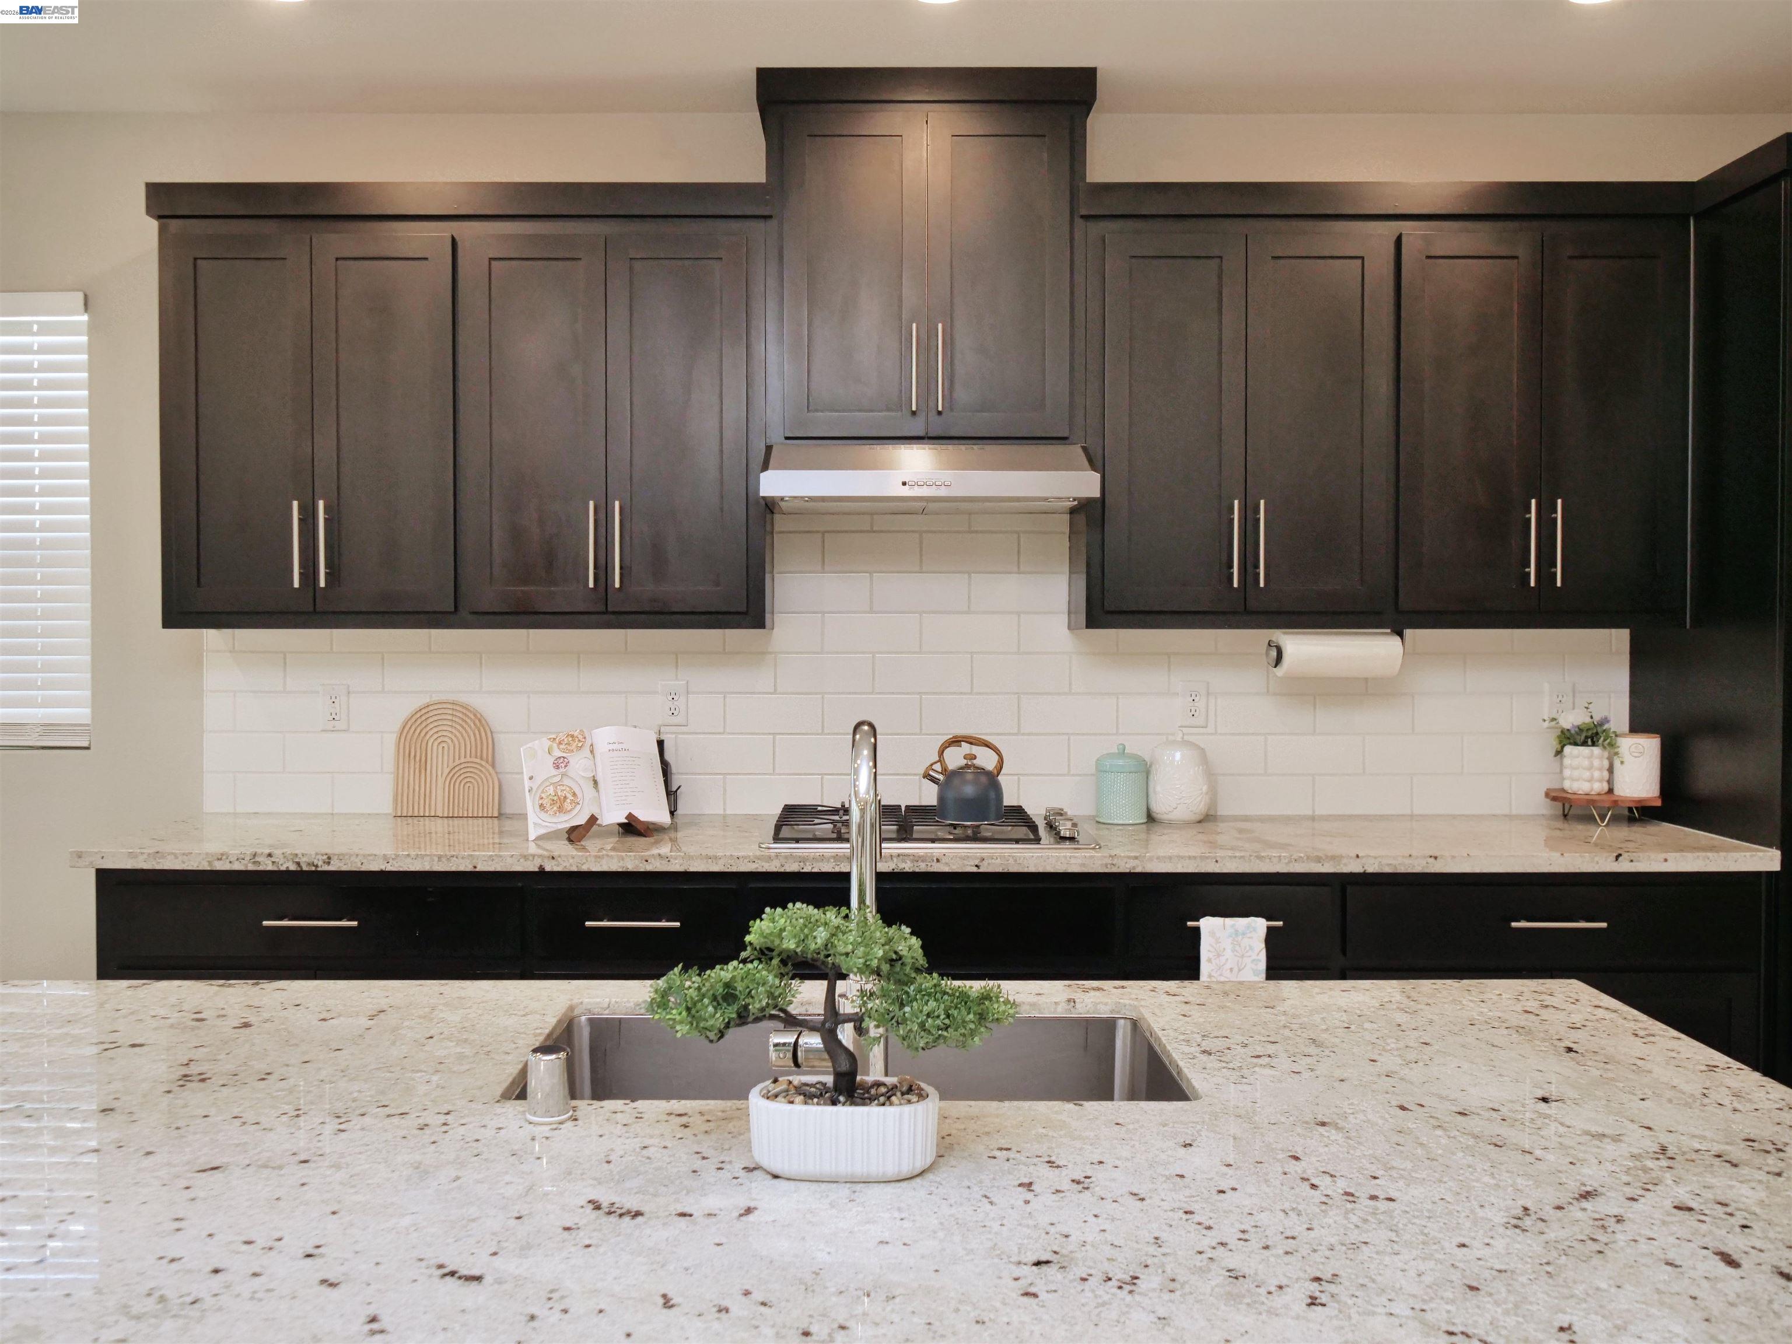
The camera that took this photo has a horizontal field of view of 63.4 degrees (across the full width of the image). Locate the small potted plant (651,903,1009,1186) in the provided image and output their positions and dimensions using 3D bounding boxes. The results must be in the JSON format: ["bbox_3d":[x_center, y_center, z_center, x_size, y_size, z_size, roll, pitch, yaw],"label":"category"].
[{"bbox_3d":[-0.058,0.325,1.309,0.330,0.232,0.170,0,2,-1],"label":"small potted plant"}]

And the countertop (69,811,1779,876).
[{"bbox_3d":[0.071,0.399,3.439,3.661,0.038,0.650,0,2,-1],"label":"countertop"}]

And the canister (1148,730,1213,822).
[{"bbox_3d":[0.715,0.260,3.646,0.156,0.228,0.156,0,2,11],"label":"canister"}]

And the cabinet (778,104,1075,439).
[{"bbox_3d":[0.072,-0.937,3.548,0.716,0.786,0.325,0,2,0],"label":"cabinet"}]

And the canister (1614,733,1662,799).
[{"bbox_3d":[1.833,0.230,3.585,0.107,0.145,0.107,1,2,27],"label":"canister"}]

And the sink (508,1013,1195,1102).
[{"bbox_3d":[-0.045,0.568,1.670,0.735,0.220,0.430,0,2,0],"label":"sink"}]

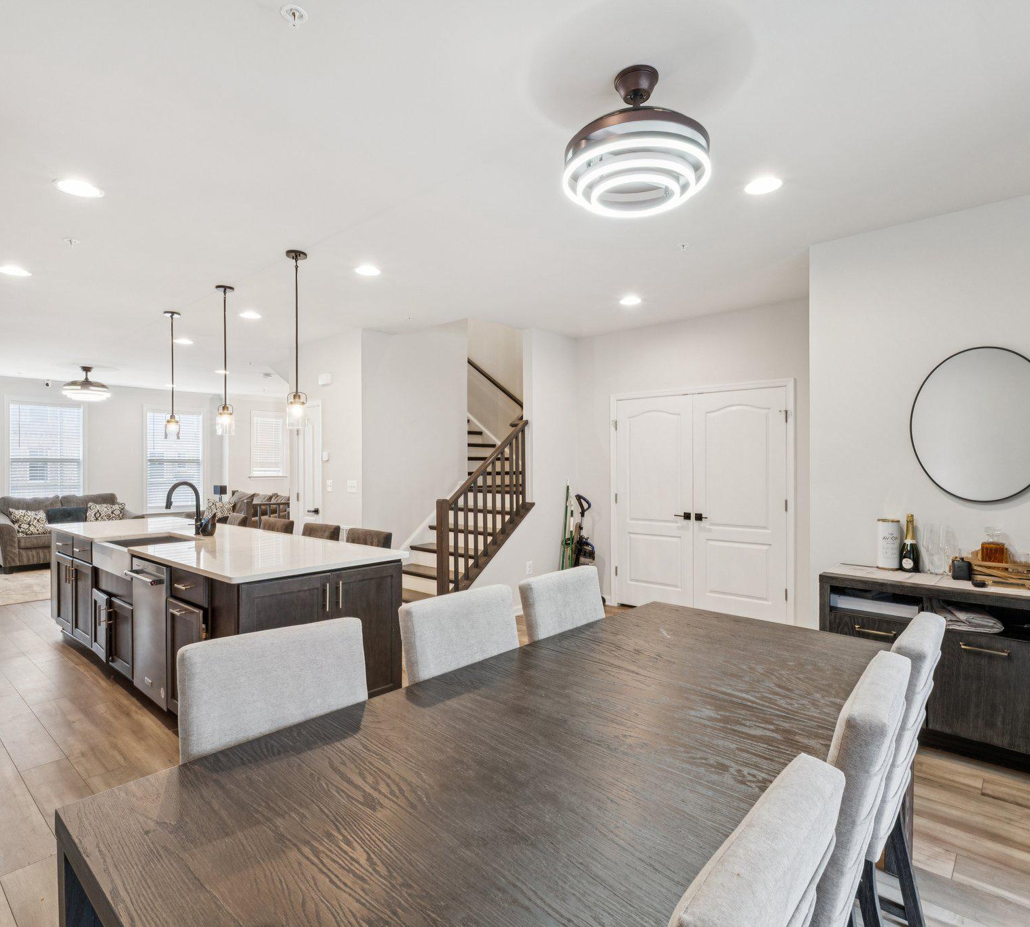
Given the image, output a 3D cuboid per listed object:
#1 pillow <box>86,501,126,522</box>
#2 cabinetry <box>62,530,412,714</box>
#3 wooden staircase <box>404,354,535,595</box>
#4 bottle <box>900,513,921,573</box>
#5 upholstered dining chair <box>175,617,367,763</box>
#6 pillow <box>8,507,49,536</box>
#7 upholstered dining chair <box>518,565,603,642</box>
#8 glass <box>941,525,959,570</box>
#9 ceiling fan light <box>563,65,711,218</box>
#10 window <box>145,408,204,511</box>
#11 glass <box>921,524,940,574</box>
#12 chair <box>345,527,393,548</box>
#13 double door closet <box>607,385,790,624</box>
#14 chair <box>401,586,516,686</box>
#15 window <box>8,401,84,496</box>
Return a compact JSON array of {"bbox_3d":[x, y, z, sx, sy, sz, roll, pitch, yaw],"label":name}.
[{"bbox_3d":[-6.201,0.785,8.803,0.150,0.400,0.470,-20,-13,39],"label":"pillow"},{"bbox_3d":[-2.284,0.977,4.135,3.494,0.910,1.047,0,0,41],"label":"cabinetry"},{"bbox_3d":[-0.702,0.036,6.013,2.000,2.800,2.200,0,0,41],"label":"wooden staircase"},{"bbox_3d":[2.165,0.441,3.176,0.090,0.320,0.090,0,0,41],"label":"bottle"},{"bbox_3d":[-0.501,0.950,1.429,0.480,0.945,0.610,0,0,-39],"label":"upholstered dining chair"},{"bbox_3d":[-6.624,0.801,7.912,0.150,0.400,0.430,-24,-11,24],"label":"pillow"},{"bbox_3d":[0.397,0.968,2.472,0.620,0.930,0.490,0,0,41],"label":"upholstered dining chair"},{"bbox_3d":[2.293,0.469,3.069,0.077,0.250,0.077,0,0,41],"label":"glass"},{"bbox_3d":[0.416,-1.130,1.990,0.510,0.410,0.510,0,0,0],"label":"ceiling fan light"},{"bbox_3d":[-5.946,-0.047,10.137,0.100,1.760,0.916,0,0,41],"label":"window"},{"bbox_3d":[2.193,0.461,3.067,0.072,0.250,0.072,0,0,41],"label":"glass"},{"bbox_3d":[-1.197,0.948,3.983,0.470,0.970,0.550,0,0,41],"label":"chair"},{"bbox_3d":[1.605,0.376,5.248,1.700,2.110,0.100,0,0,41],"label":"double door closet"},{"bbox_3d":[-0.005,0.951,1.919,0.610,0.945,0.480,0,0,44],"label":"chair"},{"bbox_3d":[-7.105,-0.043,8.798,0.100,1.745,0.910,0,0,41],"label":"window"}]

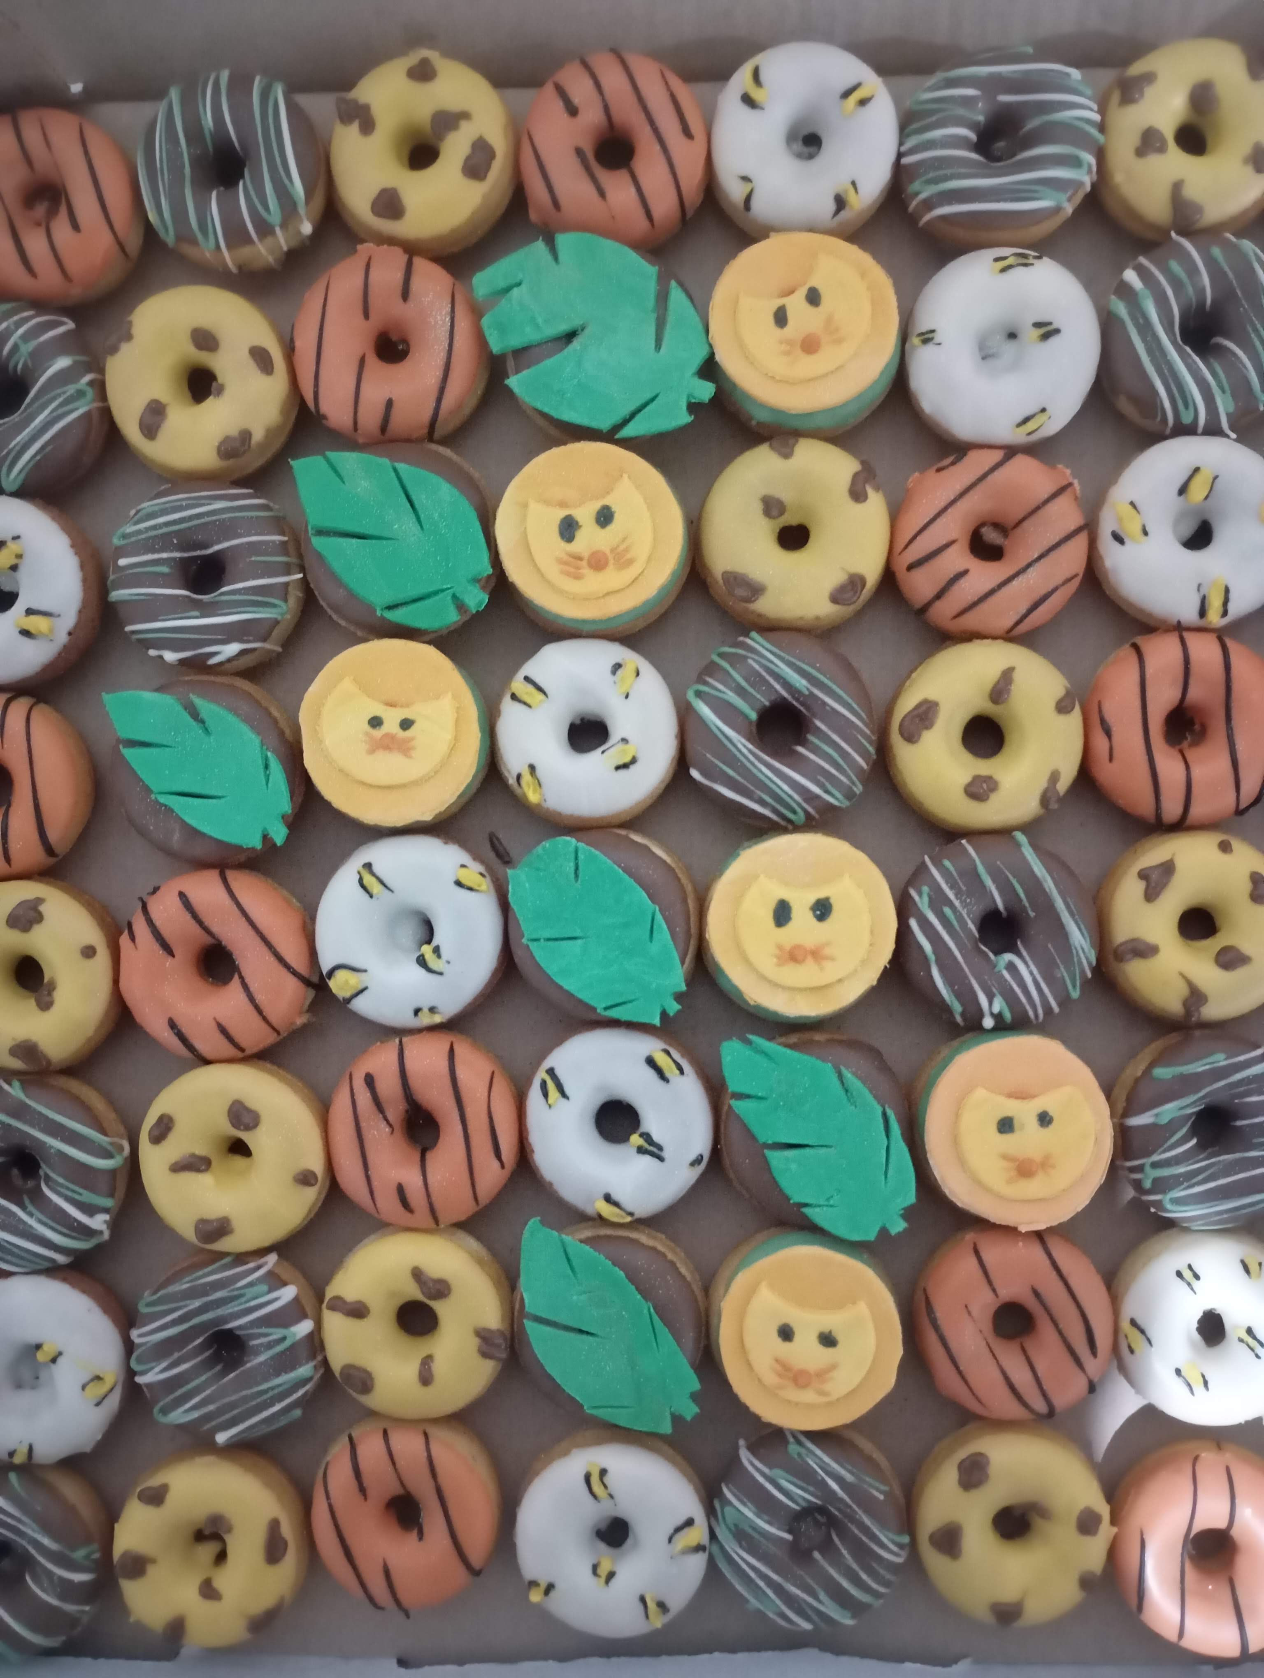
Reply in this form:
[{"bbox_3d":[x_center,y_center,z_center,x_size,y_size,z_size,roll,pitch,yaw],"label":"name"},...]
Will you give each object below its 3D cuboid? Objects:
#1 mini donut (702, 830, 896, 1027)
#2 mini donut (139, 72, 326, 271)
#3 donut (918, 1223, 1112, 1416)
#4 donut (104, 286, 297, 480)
[{"bbox_3d":[0.047,0.025,0.379,0.053,0.027,0.053,0,90,3],"label":"mini donut"},{"bbox_3d":[-0.112,-0.187,0.381,0.052,0.022,0.052,0,86,3],"label":"mini donut"},{"bbox_3d":[0.108,0.137,0.386,0.053,0.025,0.052,0,88,1],"label":"donut"},{"bbox_3d":[-0.120,-0.126,0.377,0.052,0.022,0.052,0,86,3],"label":"donut"}]

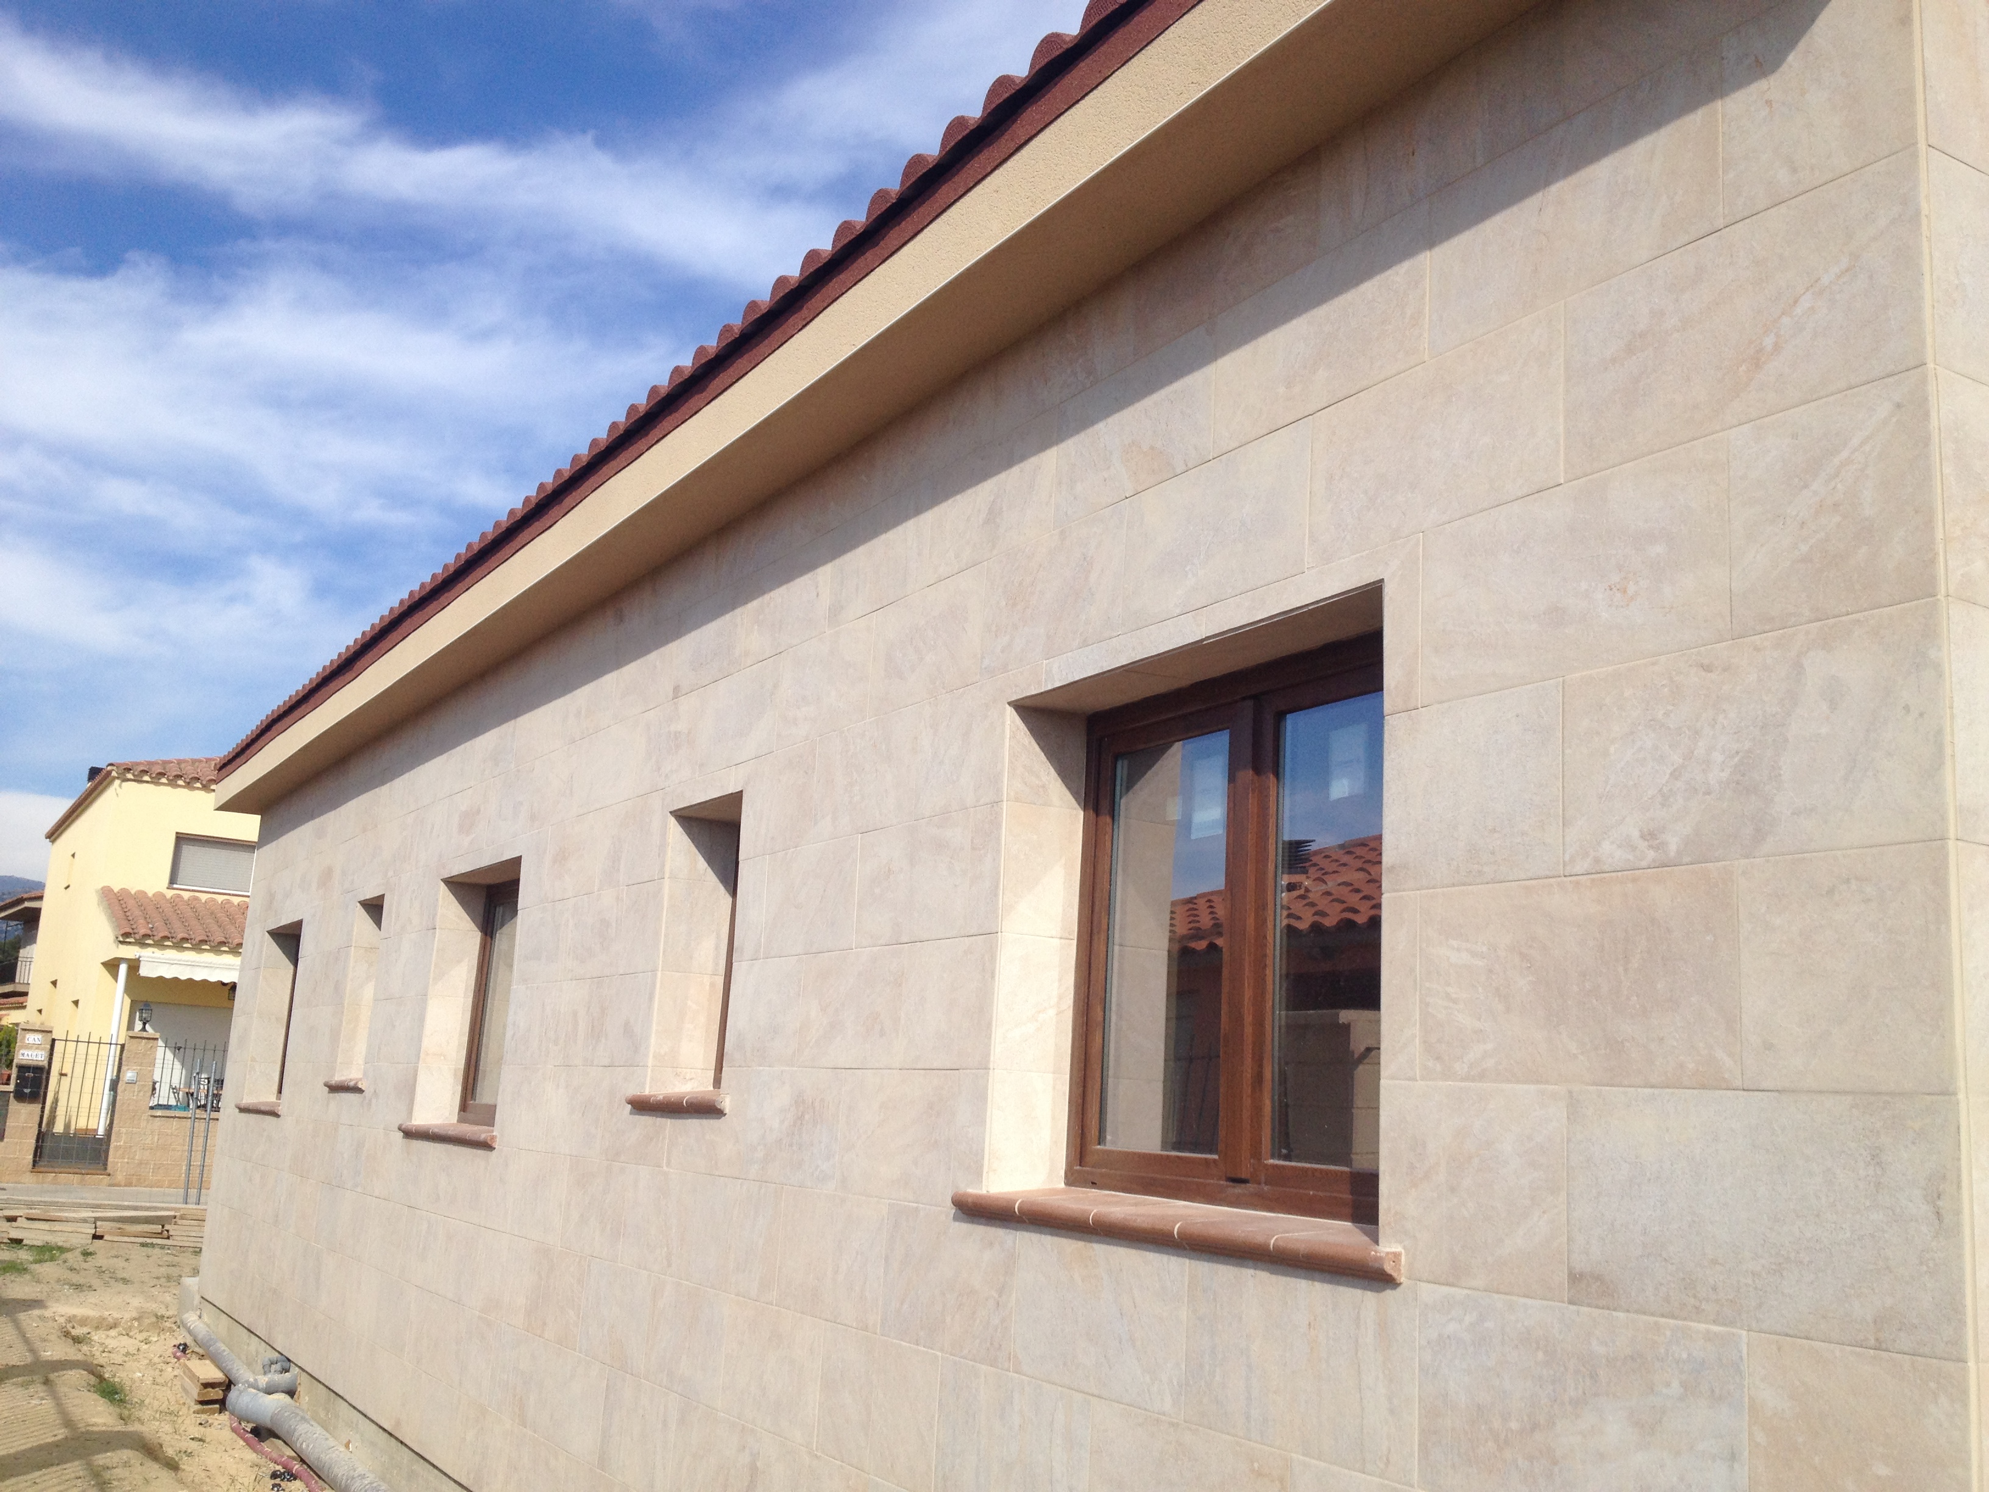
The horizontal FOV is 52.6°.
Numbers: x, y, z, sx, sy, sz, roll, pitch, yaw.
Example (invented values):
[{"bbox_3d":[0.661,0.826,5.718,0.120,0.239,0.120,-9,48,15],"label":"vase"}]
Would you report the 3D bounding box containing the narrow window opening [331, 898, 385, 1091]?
[{"bbox_3d":[-3.072,1.240,10.077,0.212,0.905,0.606,8,-12,-28],"label":"narrow window opening"}]

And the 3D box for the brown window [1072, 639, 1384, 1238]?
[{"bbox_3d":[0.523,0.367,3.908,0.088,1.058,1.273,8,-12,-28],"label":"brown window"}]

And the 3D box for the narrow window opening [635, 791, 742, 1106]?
[{"bbox_3d":[-0.796,0.618,6.019,0.218,0.894,0.618,8,-12,-28],"label":"narrow window opening"}]

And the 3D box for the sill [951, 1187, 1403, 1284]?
[{"bbox_3d":[0.356,0.887,3.734,0.247,0.065,1.397,8,-12,-28],"label":"sill"}]

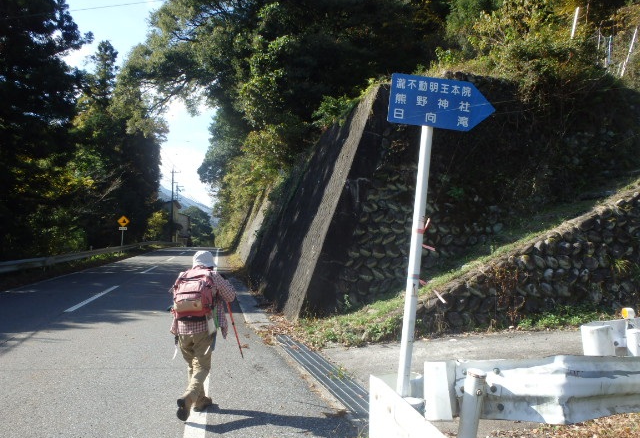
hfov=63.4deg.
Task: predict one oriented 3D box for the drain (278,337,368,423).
[{"bbox_3d":[-0.030,1.740,6.100,0.380,0.070,3.700,1,-2,-17],"label":"drain"}]

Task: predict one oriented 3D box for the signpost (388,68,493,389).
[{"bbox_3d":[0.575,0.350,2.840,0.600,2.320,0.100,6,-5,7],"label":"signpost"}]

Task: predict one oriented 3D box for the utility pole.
[{"bbox_3d":[-21.100,-1.830,75.000,1.250,11.300,0.450,0,-2,0],"label":"utility pole"}]

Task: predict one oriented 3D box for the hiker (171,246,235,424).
[{"bbox_3d":[-1.000,1.000,4.500,0.580,1.430,0.620,0,-2,-3],"label":"hiker"}]

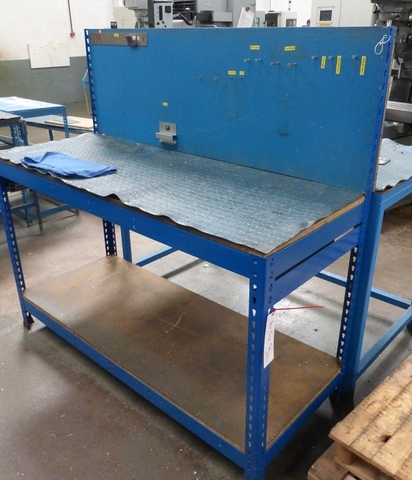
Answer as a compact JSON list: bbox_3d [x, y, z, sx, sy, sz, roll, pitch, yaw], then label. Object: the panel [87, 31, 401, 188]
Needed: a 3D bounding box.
[{"bbox_3d":[-0.031,-0.594,1.868,1.550,0.525,0.050,20,32,38],"label":"panel"}]

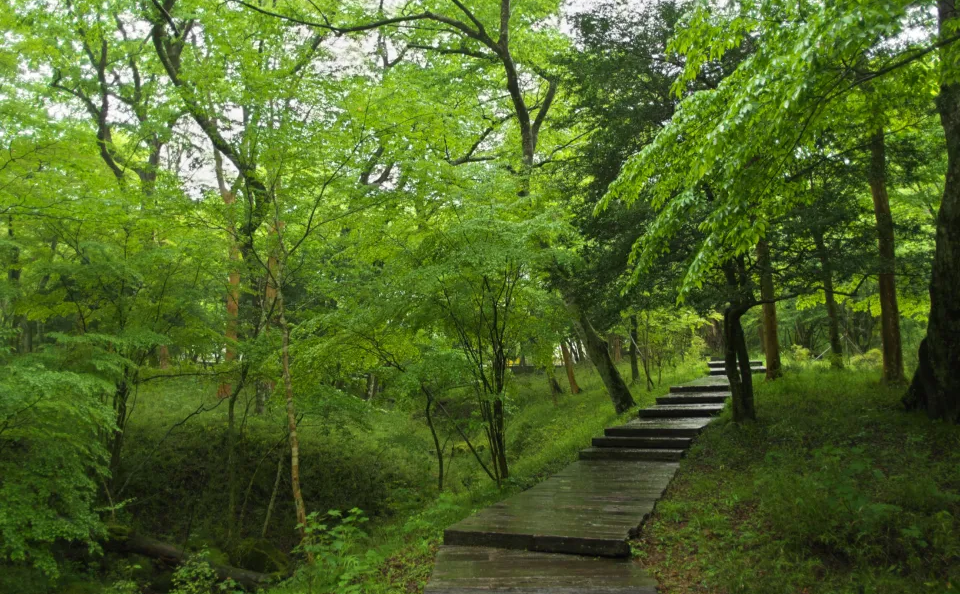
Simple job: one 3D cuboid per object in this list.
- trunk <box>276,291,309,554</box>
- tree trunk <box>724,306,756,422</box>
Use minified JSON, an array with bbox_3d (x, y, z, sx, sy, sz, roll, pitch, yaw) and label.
[{"bbox_3d":[-2.097,1.367,6.550,0.160,2.874,0.150,-5,-4,-17],"label":"trunk"},{"bbox_3d":[4.434,1.124,10.025,0.430,1.916,0.400,-5,-8,24],"label":"tree trunk"}]

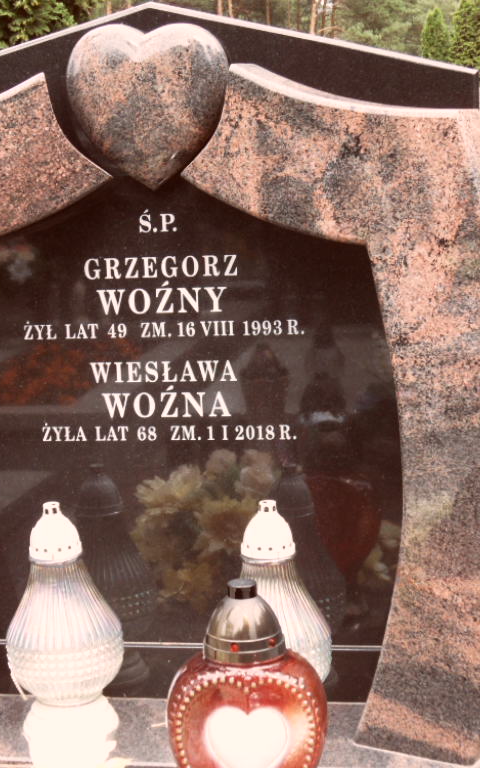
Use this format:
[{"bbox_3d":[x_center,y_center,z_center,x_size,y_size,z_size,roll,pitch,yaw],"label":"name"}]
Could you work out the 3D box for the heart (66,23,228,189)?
[{"bbox_3d":[-0.127,-0.385,2.046,0.230,0.231,0.089,-1,9,10],"label":"heart"}]

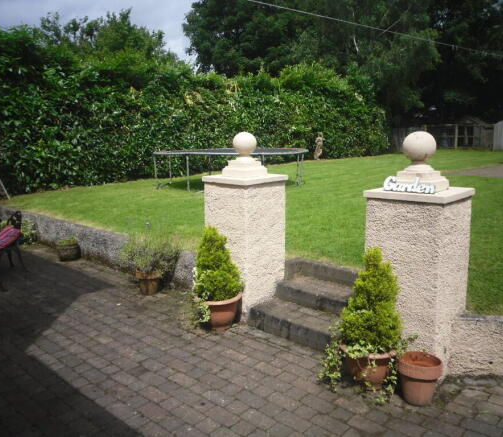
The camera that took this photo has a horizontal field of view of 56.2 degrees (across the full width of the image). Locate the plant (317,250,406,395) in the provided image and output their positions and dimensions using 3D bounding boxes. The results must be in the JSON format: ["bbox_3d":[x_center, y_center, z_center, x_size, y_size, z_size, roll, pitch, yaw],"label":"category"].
[{"bbox_3d":[0.713,0.635,2.981,0.516,0.912,0.451,2,11,14],"label":"plant"}]

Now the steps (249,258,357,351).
[{"bbox_3d":[0.598,0.708,3.956,1.102,0.413,0.739,9,15,42],"label":"steps"}]

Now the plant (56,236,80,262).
[{"bbox_3d":[-2.397,0.391,6.218,0.326,0.309,0.315,-5,11,-21],"label":"plant"}]

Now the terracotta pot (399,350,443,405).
[{"bbox_3d":[1.024,0.975,2.868,0.255,0.274,0.255,3,11,21],"label":"terracotta pot"}]

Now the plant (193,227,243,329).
[{"bbox_3d":[-0.272,0.490,3.937,0.429,0.880,0.413,-2,11,-4],"label":"plant"}]

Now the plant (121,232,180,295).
[{"bbox_3d":[-1.052,0.464,4.843,0.597,0.624,0.543,-3,11,-13],"label":"plant"}]

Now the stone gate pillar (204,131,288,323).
[{"bbox_3d":[-0.053,0.028,4.346,0.543,1.628,0.543,9,15,42],"label":"stone gate pillar"}]

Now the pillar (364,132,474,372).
[{"bbox_3d":[1.149,0.210,3.262,0.543,1.628,0.543,9,15,42],"label":"pillar"}]

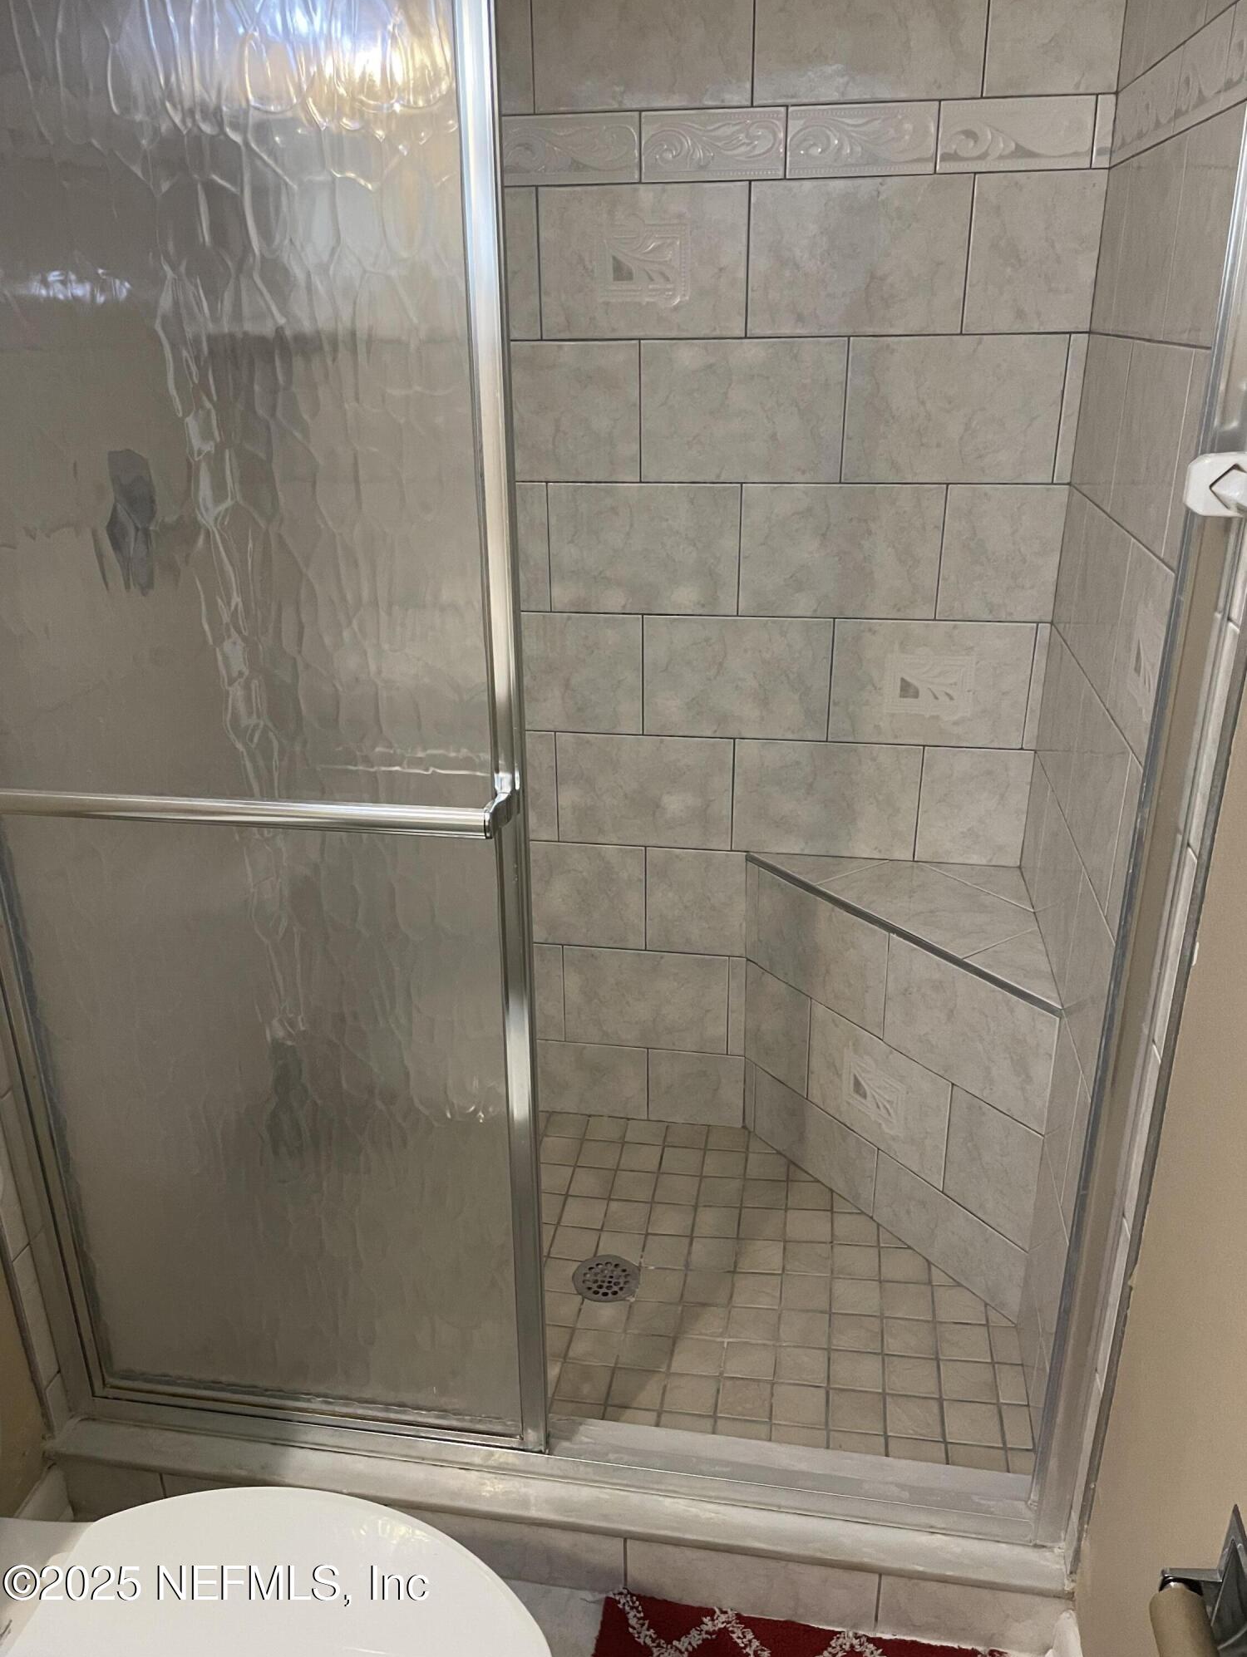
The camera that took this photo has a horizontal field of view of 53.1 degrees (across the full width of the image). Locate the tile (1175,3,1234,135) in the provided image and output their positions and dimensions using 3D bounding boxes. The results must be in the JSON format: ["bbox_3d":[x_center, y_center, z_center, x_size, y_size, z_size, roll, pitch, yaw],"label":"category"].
[{"bbox_3d":[0.575,-0.743,1.228,0.010,0.083,0.198,3,24,9],"label":"tile"}]

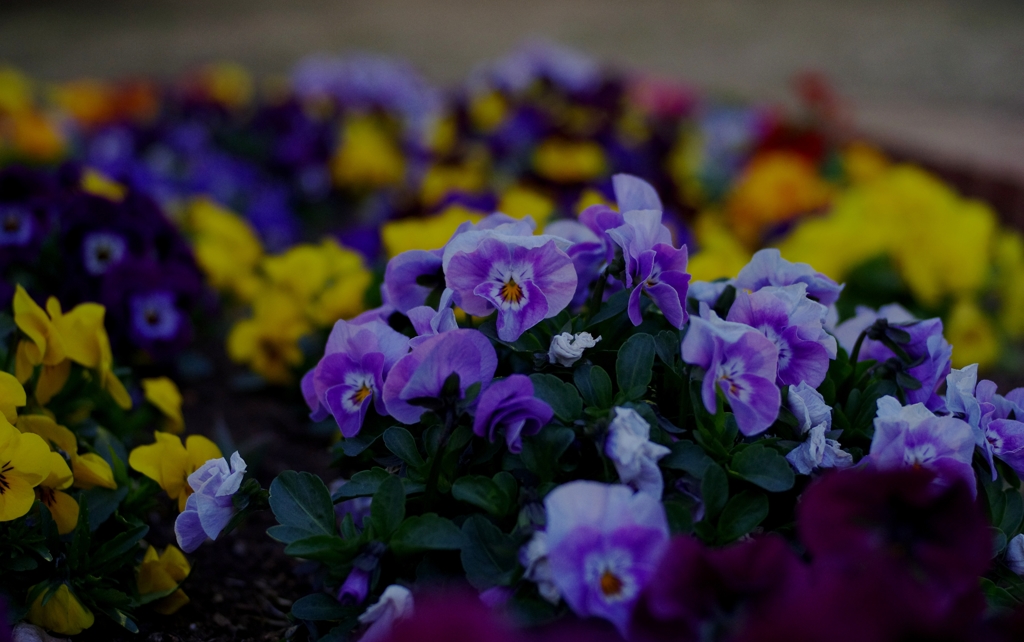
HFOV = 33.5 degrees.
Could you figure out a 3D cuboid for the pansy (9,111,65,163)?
[{"bbox_3d":[-0.371,-0.144,1.330,0.043,0.037,0.028,0,17,0],"label":"pansy"}]

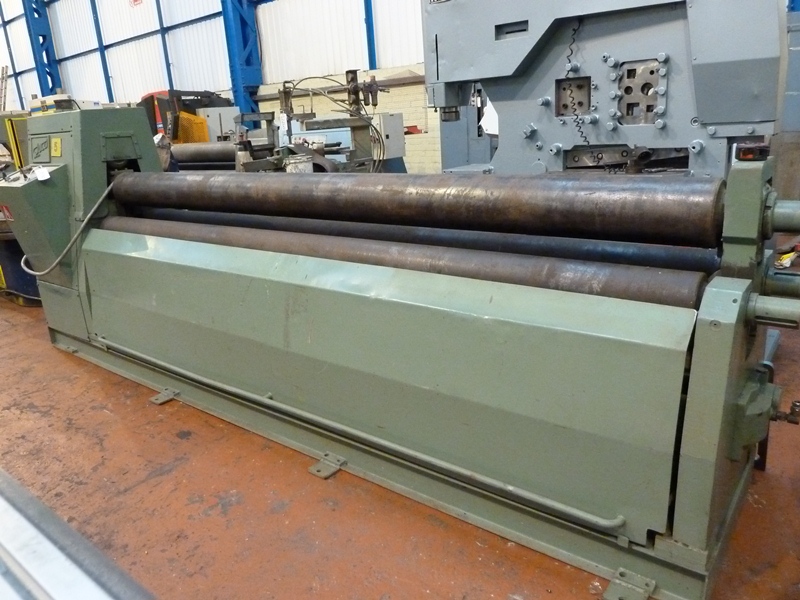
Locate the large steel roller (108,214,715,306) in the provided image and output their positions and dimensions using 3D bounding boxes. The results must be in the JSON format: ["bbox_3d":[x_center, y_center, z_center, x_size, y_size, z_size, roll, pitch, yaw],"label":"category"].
[{"bbox_3d":[-0.441,-0.201,2.413,3.094,0.151,0.151,10,21,37],"label":"large steel roller"}]

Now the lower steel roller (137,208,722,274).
[{"bbox_3d":[-0.349,-0.271,2.518,3.094,0.149,0.149,10,21,37],"label":"lower steel roller"}]

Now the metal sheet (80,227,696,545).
[{"bbox_3d":[-0.550,0.128,2.371,3.145,0.639,0.135,10,21,37],"label":"metal sheet"}]

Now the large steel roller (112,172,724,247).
[{"bbox_3d":[-0.369,-0.440,2.453,3.094,0.191,0.191,10,21,37],"label":"large steel roller"}]

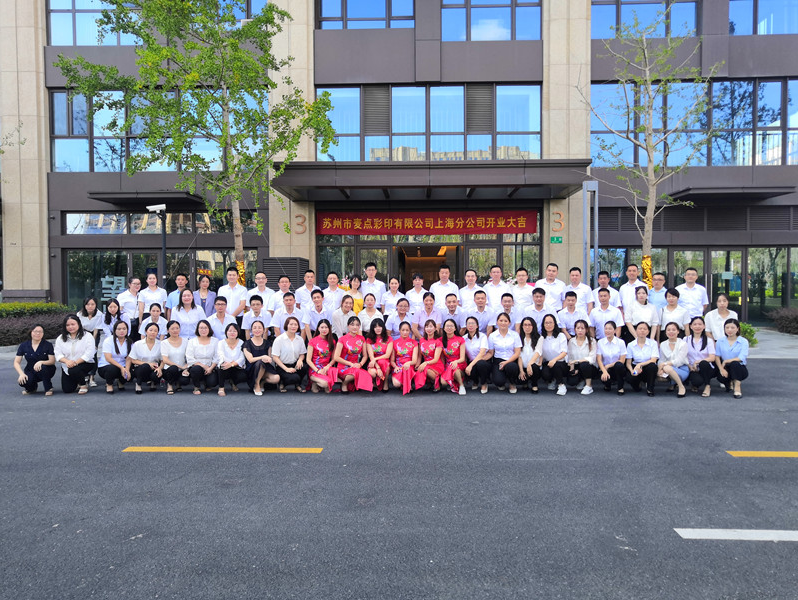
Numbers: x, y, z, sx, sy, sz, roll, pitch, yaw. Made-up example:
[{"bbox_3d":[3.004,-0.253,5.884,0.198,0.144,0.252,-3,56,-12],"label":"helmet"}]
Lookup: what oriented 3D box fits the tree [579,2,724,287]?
[{"bbox_3d":[5.745,-2.834,14.407,3.250,7.650,3.100,0,2,2],"label":"tree"}]

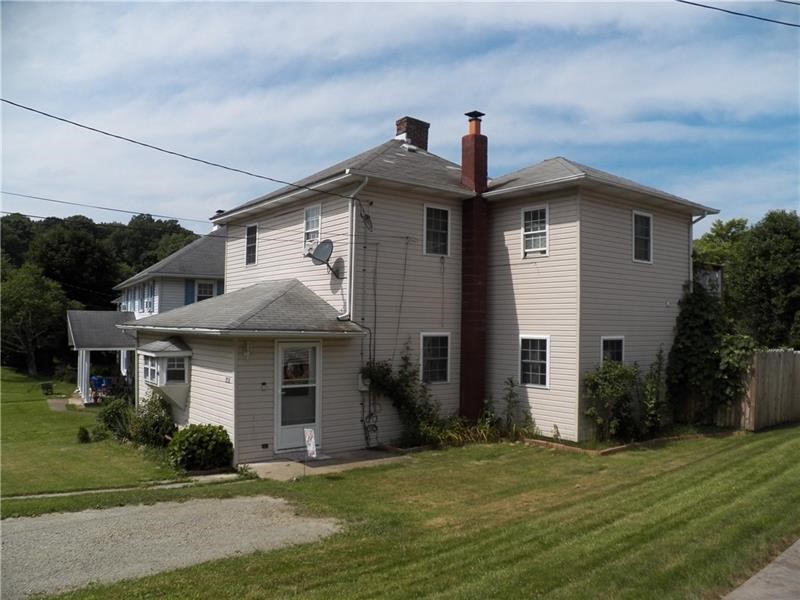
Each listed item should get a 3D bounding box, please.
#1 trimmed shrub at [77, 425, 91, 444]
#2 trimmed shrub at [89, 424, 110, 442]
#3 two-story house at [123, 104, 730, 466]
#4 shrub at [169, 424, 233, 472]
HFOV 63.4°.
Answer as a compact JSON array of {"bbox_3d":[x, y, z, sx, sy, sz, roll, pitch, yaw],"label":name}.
[{"bbox_3d":[-7.141,3.057,14.600,0.320,0.420,0.320,2,-3,-38],"label":"trimmed shrub"},{"bbox_3d":[-6.873,3.053,14.800,0.480,0.410,0.450,2,-3,-38],"label":"trimmed shrub"},{"bbox_3d":[0.309,-1.042,16.699,11.900,8.500,10.400,2,-3,-38],"label":"two-story house"},{"bbox_3d":[-3.550,2.590,11.500,1.100,0.780,1.050,2,-3,-38],"label":"shrub"}]

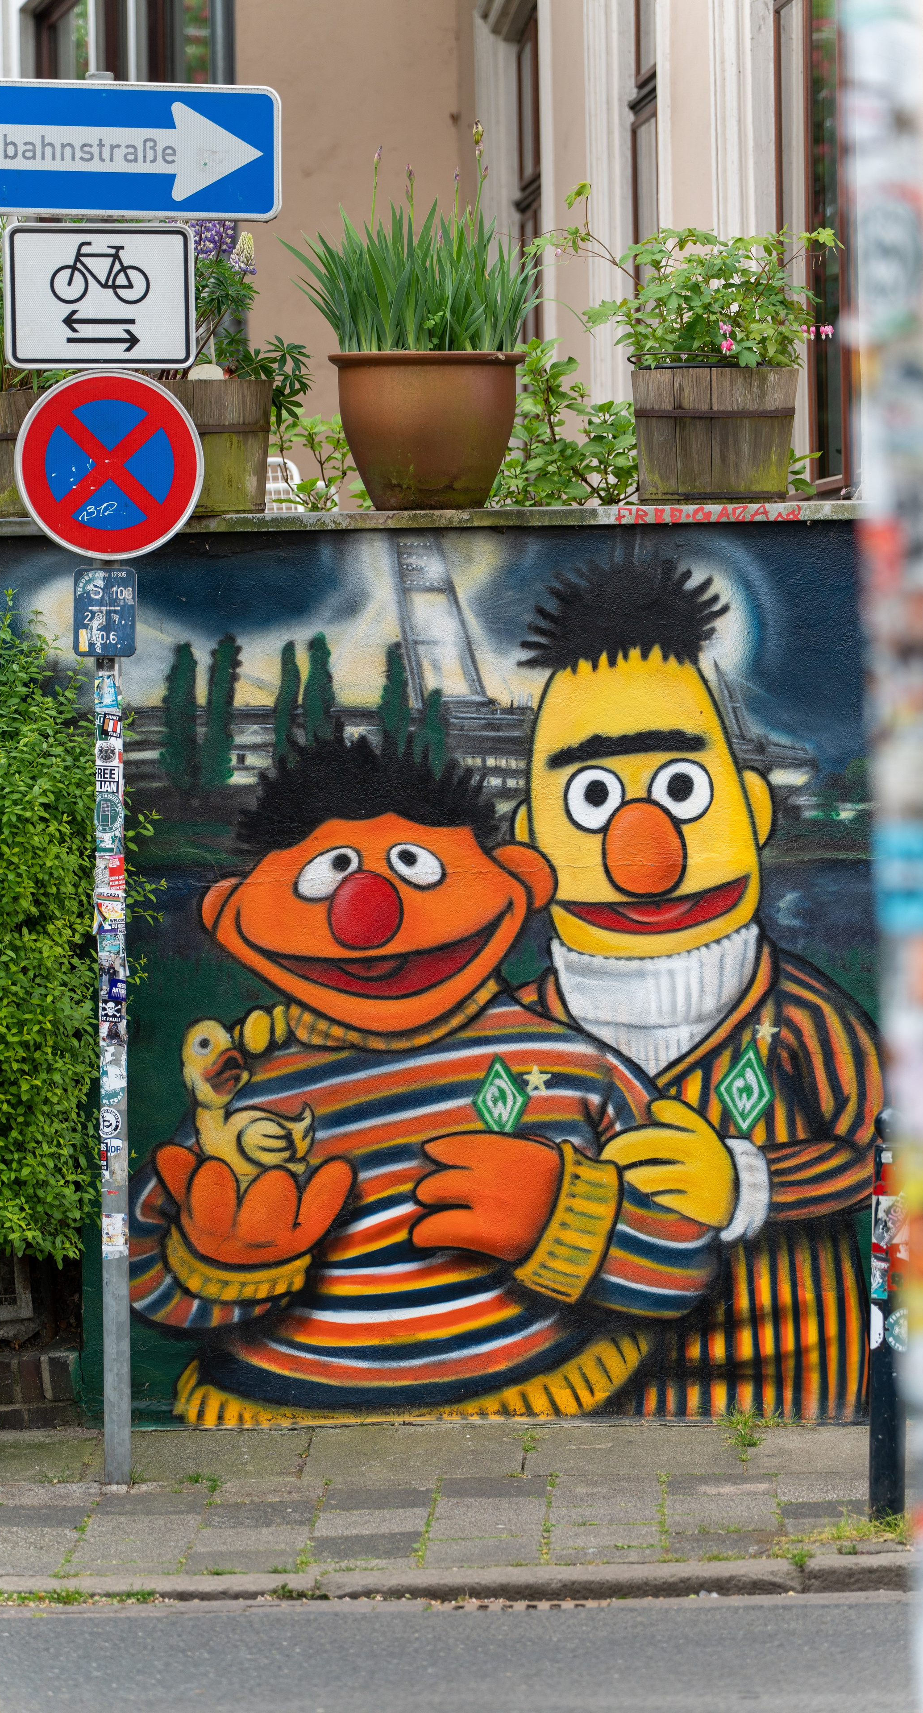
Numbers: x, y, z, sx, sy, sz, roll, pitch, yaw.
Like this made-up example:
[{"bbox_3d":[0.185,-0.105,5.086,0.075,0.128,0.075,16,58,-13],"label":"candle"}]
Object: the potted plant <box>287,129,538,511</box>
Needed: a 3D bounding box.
[{"bbox_3d":[-0.119,-1.285,11.980,0.600,0.920,0.550,-1,2,2],"label":"potted plant"}]

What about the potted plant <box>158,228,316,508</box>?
[{"bbox_3d":[-0.612,-1.203,12.020,0.510,0.770,0.470,-1,2,2],"label":"potted plant"}]

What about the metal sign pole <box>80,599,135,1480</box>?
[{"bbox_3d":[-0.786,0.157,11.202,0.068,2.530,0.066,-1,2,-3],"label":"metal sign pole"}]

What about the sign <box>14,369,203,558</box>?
[{"bbox_3d":[-0.781,-0.871,11.100,0.422,0.422,0.030,-1,2,-3],"label":"sign"}]

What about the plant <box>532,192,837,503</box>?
[{"bbox_3d":[0.532,-1.216,11.930,0.720,0.745,0.560,-1,2,2],"label":"plant"}]

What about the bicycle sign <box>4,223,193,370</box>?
[{"bbox_3d":[-0.800,-1.242,11.100,0.420,0.317,0.030,-1,2,-3],"label":"bicycle sign"}]

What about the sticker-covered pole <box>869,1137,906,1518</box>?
[{"bbox_3d":[0.918,0.985,10.745,0.078,0.880,0.078,0,2,2],"label":"sticker-covered pole"}]

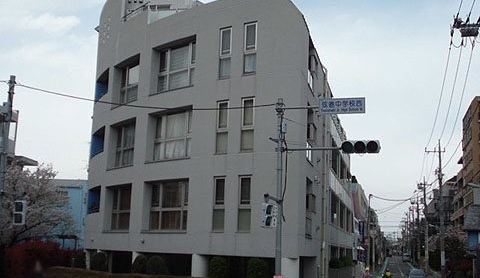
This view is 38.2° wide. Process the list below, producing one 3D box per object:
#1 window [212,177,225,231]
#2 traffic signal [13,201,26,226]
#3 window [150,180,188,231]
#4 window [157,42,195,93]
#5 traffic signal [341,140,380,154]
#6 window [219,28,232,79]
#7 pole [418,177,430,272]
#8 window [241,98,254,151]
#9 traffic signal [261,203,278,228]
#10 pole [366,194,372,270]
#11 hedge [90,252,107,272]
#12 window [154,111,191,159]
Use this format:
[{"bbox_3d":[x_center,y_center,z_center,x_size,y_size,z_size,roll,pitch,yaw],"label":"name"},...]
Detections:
[{"bbox_3d":[-0.788,2.513,26.698,0.524,2.112,0.120,-4,-11,34],"label":"window"},{"bbox_3d":[-7.041,2.360,22.169,0.400,0.800,0.250,2,-9,0],"label":"traffic signal"},{"bbox_3d":[-2.932,2.838,29.264,0.150,2.074,2.813,11,-13,-43],"label":"window"},{"bbox_3d":[-2.835,-3.147,30.526,0.250,2.109,2.971,10,-12,-42],"label":"window"},{"bbox_3d":[3.987,0.254,22.880,1.250,0.450,0.420,-1,-10,17],"label":"traffic signal"},{"bbox_3d":[-0.584,-3.409,27.668,0.568,2.140,0.120,-4,-11,34],"label":"window"},{"bbox_3d":[22.148,10.356,83.000,1.200,11.500,0.800,0,-9,12],"label":"pole"},{"bbox_3d":[0.342,-0.579,27.165,0.606,2.149,0.160,-4,-11,33],"label":"window"},{"bbox_3d":[0.958,2.481,22.601,0.340,0.800,0.500,-5,-12,36],"label":"traffic signal"},{"bbox_3d":[13.636,9.898,73.000,0.350,8.300,0.350,0,-9,12],"label":"pole"},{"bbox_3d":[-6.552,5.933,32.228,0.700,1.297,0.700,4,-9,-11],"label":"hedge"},{"bbox_3d":[-2.954,-0.124,30.056,0.250,2.124,2.971,10,-12,-42],"label":"window"}]

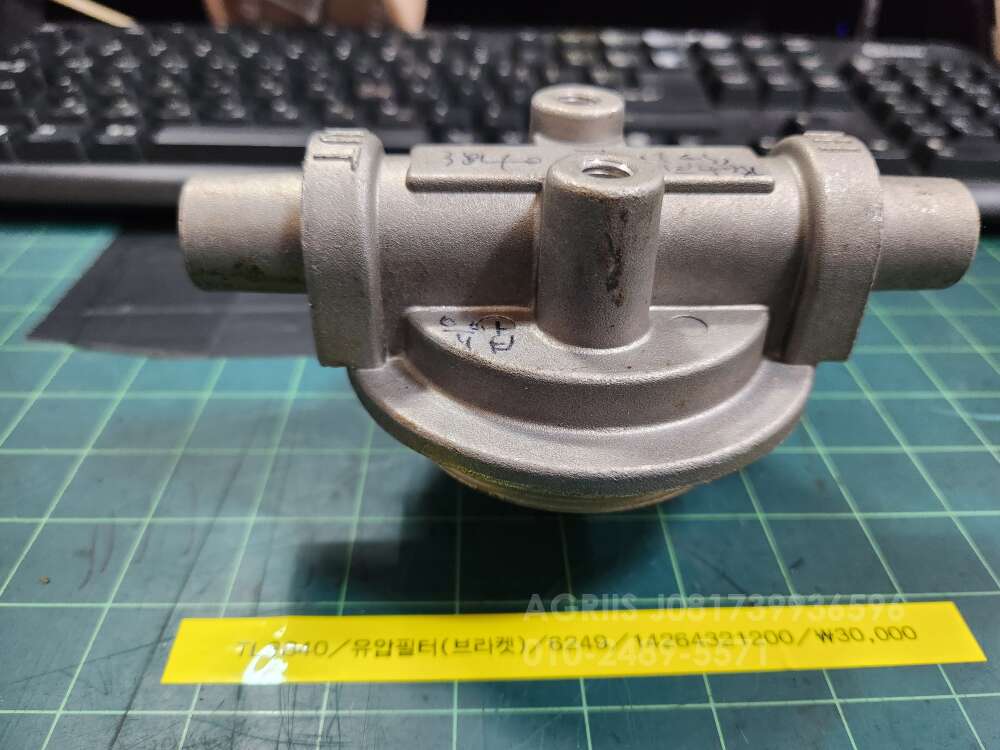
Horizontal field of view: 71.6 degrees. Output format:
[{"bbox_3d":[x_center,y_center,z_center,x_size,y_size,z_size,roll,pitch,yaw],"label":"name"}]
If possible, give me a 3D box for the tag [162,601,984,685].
[{"bbox_3d":[0.014,0.045,0.118,0.137,0.001,0.012,0,37,-3],"label":"tag"}]

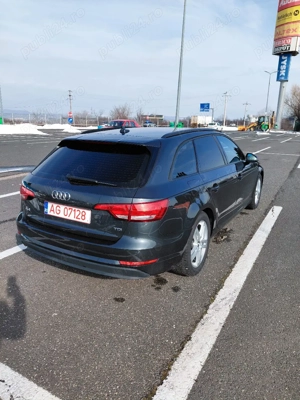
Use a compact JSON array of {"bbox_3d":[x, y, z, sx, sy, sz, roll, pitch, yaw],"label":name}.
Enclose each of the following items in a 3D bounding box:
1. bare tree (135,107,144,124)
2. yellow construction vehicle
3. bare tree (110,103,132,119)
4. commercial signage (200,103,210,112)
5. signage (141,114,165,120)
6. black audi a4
[{"bbox_3d":[-3.029,-23.838,82.733,2.900,5.600,2.900,0,15,-2],"label":"bare tree"},{"bbox_3d":[19.168,-14.068,52.017,5.900,3.600,2.350,3,15,7],"label":"yellow construction vehicle"},{"bbox_3d":[-8.147,-24.488,82.865,6.200,6.600,6.000,0,15,-5],"label":"bare tree"},{"bbox_3d":[19.211,-31.914,100.000,3.300,3.000,0.250,4,15,10],"label":"commercial signage"},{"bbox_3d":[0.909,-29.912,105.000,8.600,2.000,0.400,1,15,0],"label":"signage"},{"bbox_3d":[0.434,-0.362,4.405,1.900,1.450,4.720,10,17,29],"label":"black audi a4"}]

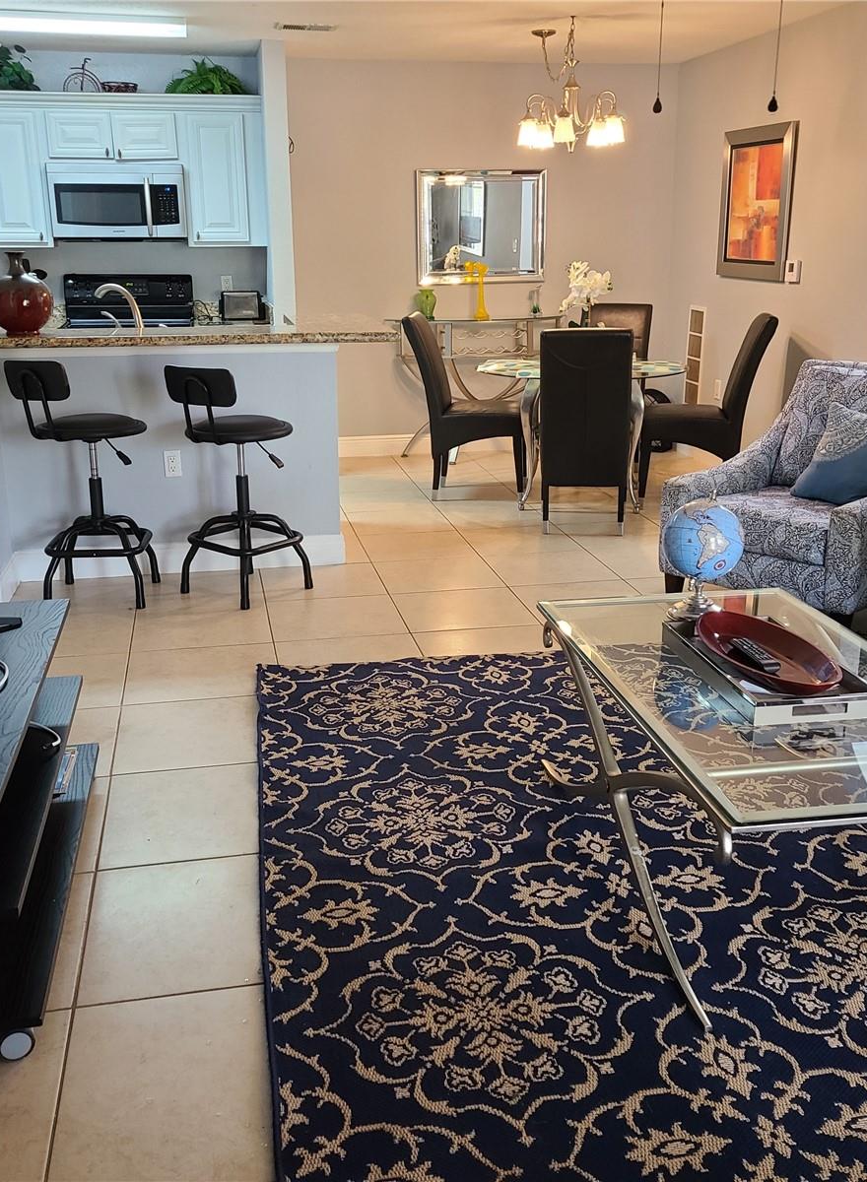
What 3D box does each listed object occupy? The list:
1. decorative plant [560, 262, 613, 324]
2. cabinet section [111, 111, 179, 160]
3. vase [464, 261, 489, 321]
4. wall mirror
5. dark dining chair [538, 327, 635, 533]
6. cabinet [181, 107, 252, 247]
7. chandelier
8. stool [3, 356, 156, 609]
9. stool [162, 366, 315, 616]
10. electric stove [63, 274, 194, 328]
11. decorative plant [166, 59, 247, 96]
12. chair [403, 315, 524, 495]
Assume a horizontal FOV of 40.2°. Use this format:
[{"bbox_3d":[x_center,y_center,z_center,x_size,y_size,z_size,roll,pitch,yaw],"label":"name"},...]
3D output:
[{"bbox_3d":[0.822,-1.490,6.362,0.300,0.550,0.240,-3,17,-10],"label":"decorative plant"},{"bbox_3d":[-1.685,-2.657,6.953,0.360,0.255,0.320,-4,17,-10],"label":"cabinet section"},{"bbox_3d":[0.318,-1.910,7.539,0.095,0.365,0.095,-3,17,-10],"label":"vase"},{"bbox_3d":[0.319,-2.325,7.570,0.840,0.710,0.050,-4,18,-10],"label":"wall mirror"},{"bbox_3d":[0.756,-0.803,5.853,0.450,1.000,0.630,2,17,7],"label":"dark dining chair"},{"bbox_3d":[-1.291,-2.466,7.106,0.410,0.750,0.340,-3,17,-10],"label":"cabinet"},{"bbox_3d":[0.685,-2.509,5.886,0.560,0.620,0.560,-3,17,-10],"label":"chandelier"},{"bbox_3d":[-1.400,-0.450,4.770,0.520,1.005,0.540,10,20,30],"label":"stool"},{"bbox_3d":[-0.799,-0.461,4.840,0.480,0.975,0.530,7,19,24],"label":"stool"},{"bbox_3d":[-1.814,-1.290,7.184,0.760,1.200,0.680,-3,17,-10],"label":"electric stove"},{"bbox_3d":[-1.327,-2.978,6.916,0.480,0.240,0.360,-3,17,-10],"label":"decorative plant"},{"bbox_3d":[0.180,-1.040,6.680,0.650,1.000,0.450,1,17,4],"label":"chair"}]

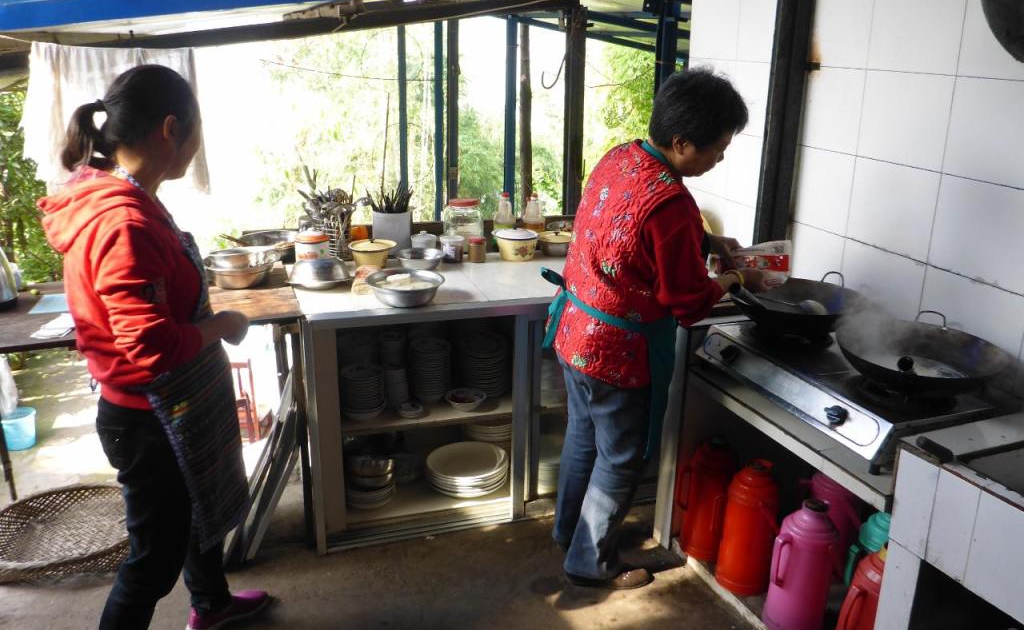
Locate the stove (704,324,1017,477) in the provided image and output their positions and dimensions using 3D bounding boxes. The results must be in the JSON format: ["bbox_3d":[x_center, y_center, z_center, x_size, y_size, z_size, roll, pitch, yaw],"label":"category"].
[{"bbox_3d":[0.877,0.178,2.269,0.390,0.145,0.725,-6,20,-21],"label":"stove"}]

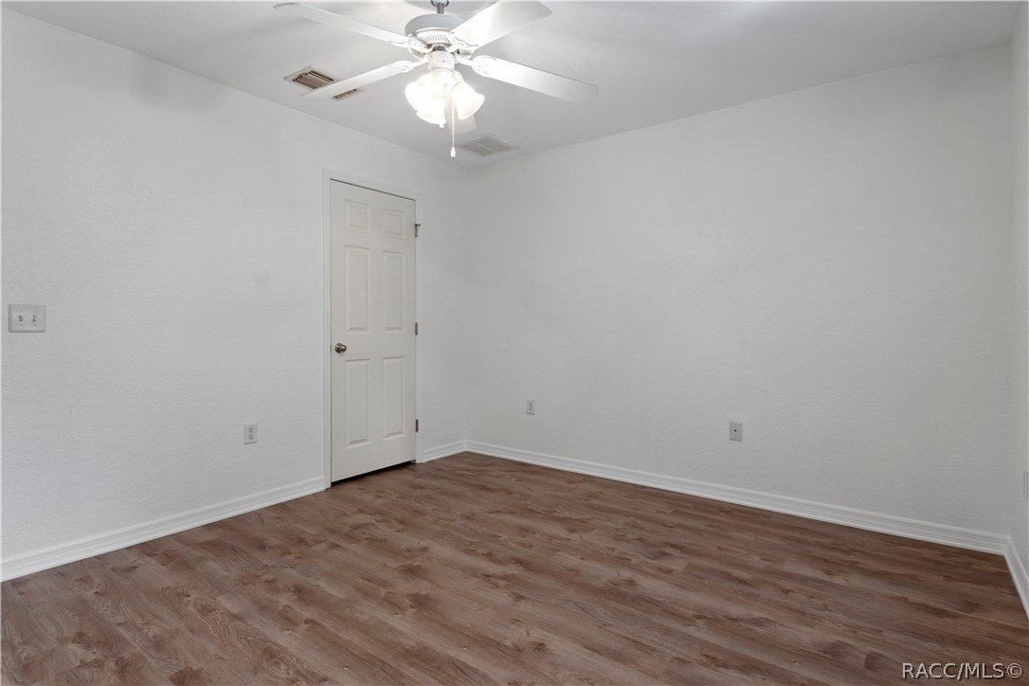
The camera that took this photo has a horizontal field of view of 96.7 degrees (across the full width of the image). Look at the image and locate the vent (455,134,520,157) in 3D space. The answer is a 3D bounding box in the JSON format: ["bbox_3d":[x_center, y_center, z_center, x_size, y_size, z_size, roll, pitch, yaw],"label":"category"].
[{"bbox_3d":[-0.213,-1.492,3.466,0.360,0.030,0.355,1,2,37],"label":"vent"}]

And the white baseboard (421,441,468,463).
[{"bbox_3d":[-0.567,0.896,3.766,0.020,0.095,0.450,2,3,42],"label":"white baseboard"}]

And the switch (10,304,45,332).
[{"bbox_3d":[-2.150,-0.107,2.018,0.020,0.120,0.115,2,3,42],"label":"switch"}]

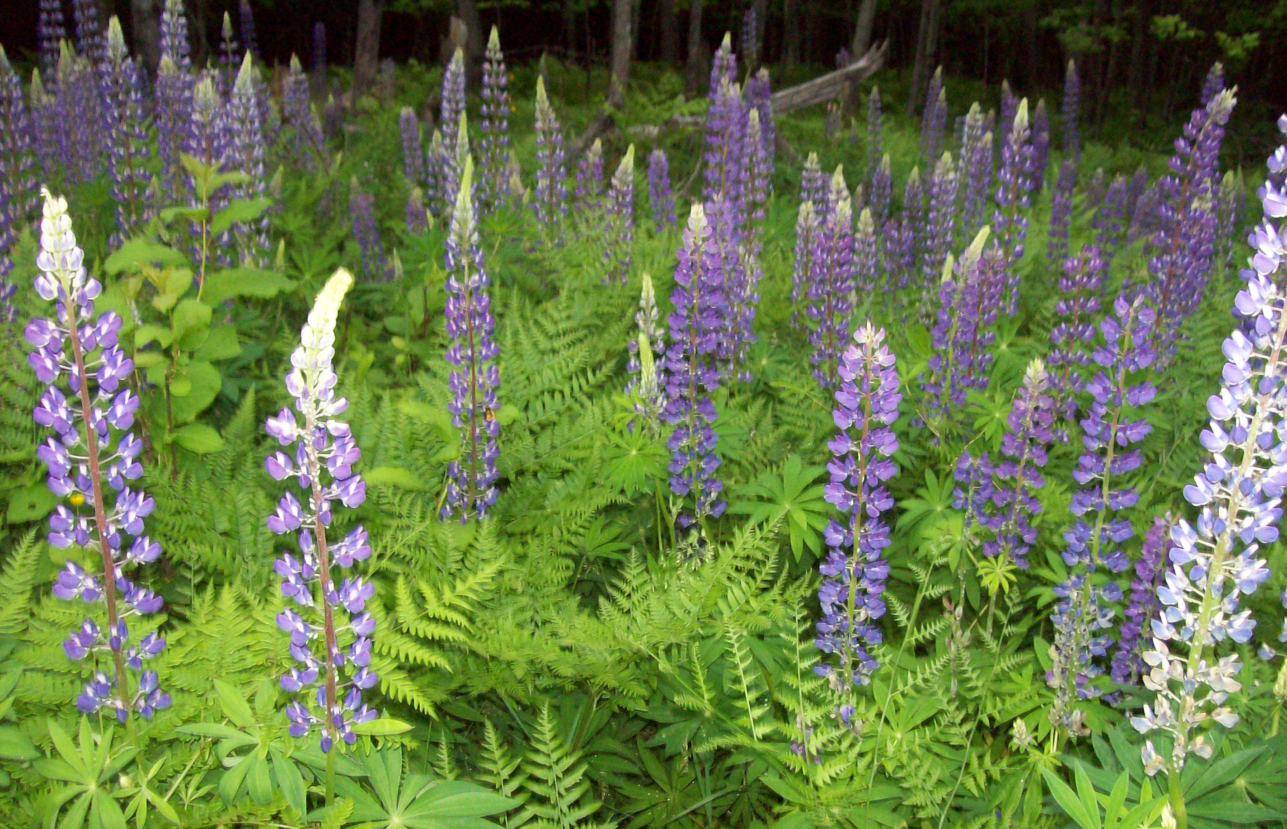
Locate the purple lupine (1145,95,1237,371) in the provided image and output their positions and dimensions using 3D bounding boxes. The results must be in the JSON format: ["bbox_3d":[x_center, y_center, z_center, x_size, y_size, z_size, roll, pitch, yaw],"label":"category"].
[{"bbox_3d":[0.707,-0.235,1.720,0.067,0.363,0.067,15,22,20],"label":"purple lupine"}]

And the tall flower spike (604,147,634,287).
[{"bbox_3d":[-0.042,-0.415,2.800,0.063,0.291,0.063,6,18,-2],"label":"tall flower spike"}]

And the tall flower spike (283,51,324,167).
[{"bbox_3d":[-0.837,-0.746,3.300,0.072,0.279,0.072,-7,17,-13],"label":"tall flower spike"}]

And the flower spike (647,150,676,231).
[{"bbox_3d":[0.043,-0.553,3.300,0.065,0.211,0.065,-5,17,2],"label":"flower spike"}]

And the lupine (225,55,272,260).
[{"bbox_3d":[-0.677,-0.433,2.300,0.064,0.360,0.064,-1,18,-16],"label":"lupine"}]

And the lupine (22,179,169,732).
[{"bbox_3d":[-0.345,0.037,0.830,0.065,0.351,0.065,-8,20,-23],"label":"lupine"}]

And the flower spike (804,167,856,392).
[{"bbox_3d":[0.271,-0.189,1.900,0.064,0.314,0.064,2,18,8],"label":"flower spike"}]

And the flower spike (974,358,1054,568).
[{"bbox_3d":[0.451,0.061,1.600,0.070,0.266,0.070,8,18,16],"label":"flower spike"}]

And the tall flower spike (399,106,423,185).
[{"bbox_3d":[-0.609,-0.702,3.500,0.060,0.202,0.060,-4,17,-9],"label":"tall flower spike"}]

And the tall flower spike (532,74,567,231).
[{"bbox_3d":[-0.195,-0.535,2.750,0.064,0.314,0.064,-3,17,-3],"label":"tall flower spike"}]

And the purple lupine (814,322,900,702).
[{"bbox_3d":[0.198,0.098,1.240,0.068,0.376,0.068,3,17,9],"label":"purple lupine"}]

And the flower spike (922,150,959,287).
[{"bbox_3d":[0.558,-0.362,2.500,0.064,0.257,0.064,5,18,12],"label":"flower spike"}]

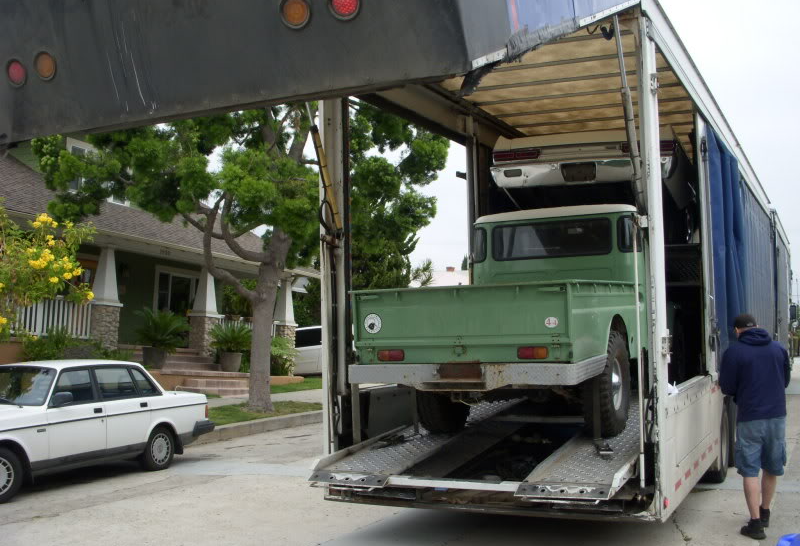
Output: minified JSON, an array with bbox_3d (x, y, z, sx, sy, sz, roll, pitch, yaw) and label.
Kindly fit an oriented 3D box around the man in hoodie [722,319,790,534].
[{"bbox_3d":[2.761,1.192,6.820,0.570,1.690,0.500,0,-7,9],"label":"man in hoodie"}]

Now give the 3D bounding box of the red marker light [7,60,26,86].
[{"bbox_3d":[-1.749,-0.911,4.010,0.130,0.130,0.040,-2,22,29],"label":"red marker light"}]

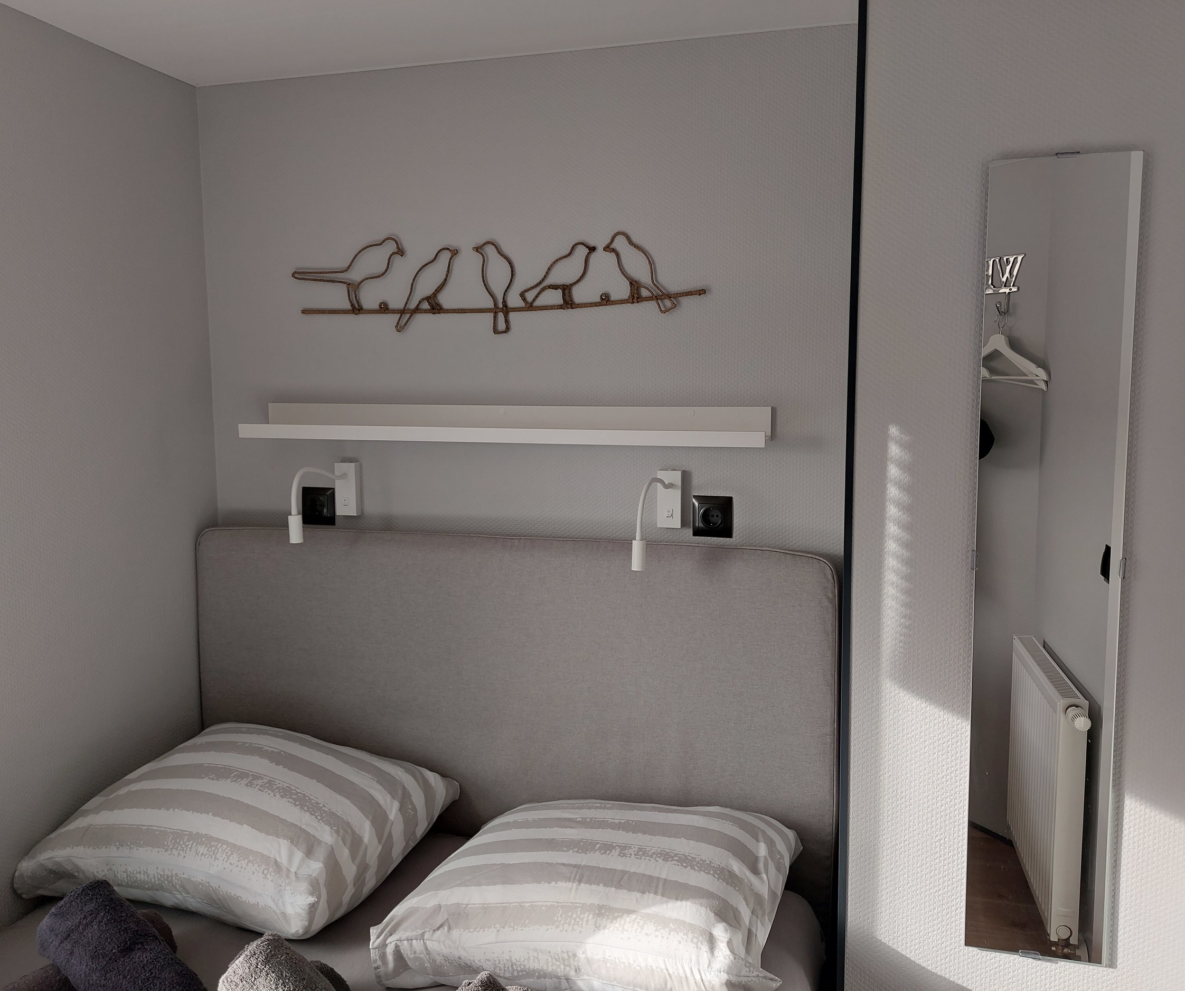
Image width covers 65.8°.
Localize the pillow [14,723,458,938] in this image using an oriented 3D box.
[{"bbox_3d":[-0.654,0.644,1.815,0.650,0.165,0.470,1,12,14],"label":"pillow"}]

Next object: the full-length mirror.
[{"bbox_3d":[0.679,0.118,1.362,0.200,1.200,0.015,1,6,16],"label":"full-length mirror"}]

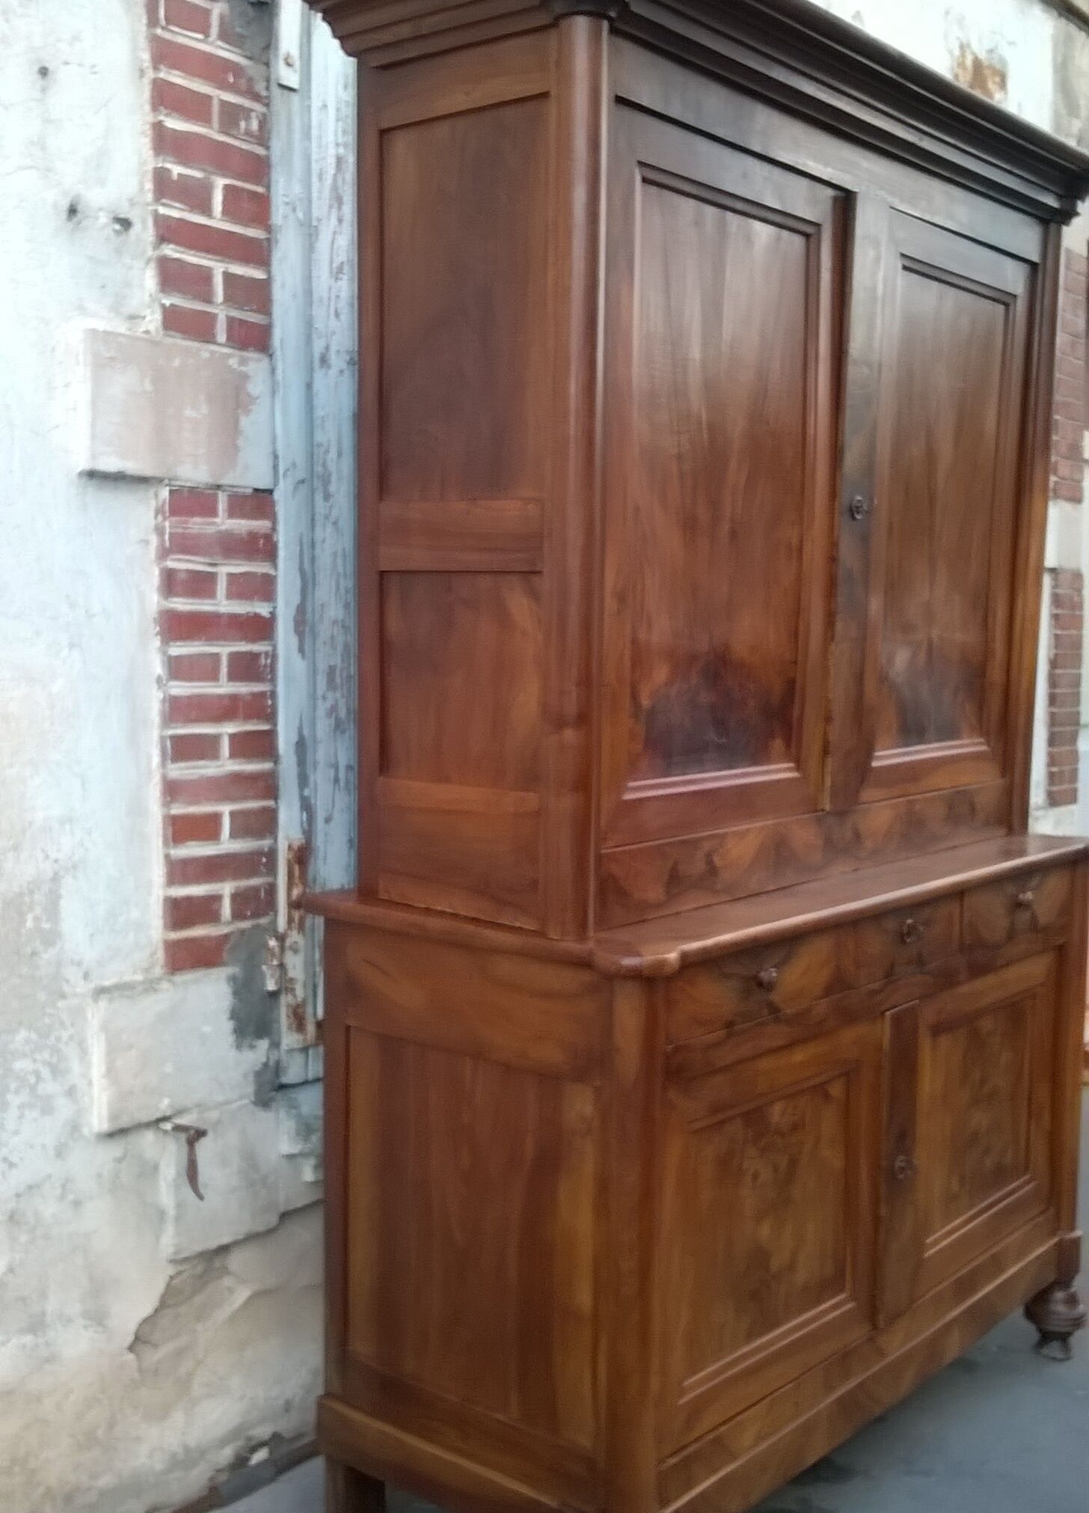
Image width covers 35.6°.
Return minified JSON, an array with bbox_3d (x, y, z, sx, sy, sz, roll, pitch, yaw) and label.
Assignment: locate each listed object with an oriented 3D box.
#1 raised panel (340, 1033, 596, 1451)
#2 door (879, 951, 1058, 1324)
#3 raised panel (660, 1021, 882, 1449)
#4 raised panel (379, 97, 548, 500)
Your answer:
[{"bbox_3d":[-0.107,0.666,2.411,0.471,0.500,0.020,5,6,39],"label":"raised panel"},{"bbox_3d":[0.764,0.643,3.011,0.030,0.519,0.722,5,6,39],"label":"door"},{"bbox_3d":[0.346,0.682,2.500,0.027,0.519,0.601,5,6,39],"label":"raised panel"},{"bbox_3d":[-0.112,-0.631,2.402,0.312,0.536,0.020,5,6,39],"label":"raised panel"}]

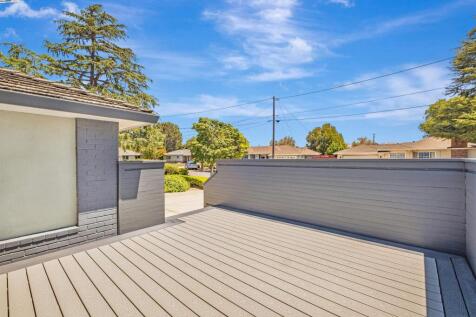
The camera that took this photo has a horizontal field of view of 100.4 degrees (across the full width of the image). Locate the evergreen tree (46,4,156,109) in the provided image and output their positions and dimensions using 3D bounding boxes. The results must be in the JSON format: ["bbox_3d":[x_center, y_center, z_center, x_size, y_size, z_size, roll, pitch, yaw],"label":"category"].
[{"bbox_3d":[-15.600,-7.700,22.000,12.300,18.700,12.300,0,0,0],"label":"evergreen tree"}]

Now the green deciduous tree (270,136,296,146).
[{"bbox_3d":[13.800,-2.350,60.000,8.000,8.600,8.000,0,0,0],"label":"green deciduous tree"}]

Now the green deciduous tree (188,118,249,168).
[{"bbox_3d":[-1.950,-1.190,20.000,5.800,5.700,5.600,0,0,0],"label":"green deciduous tree"}]

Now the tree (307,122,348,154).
[{"bbox_3d":[20.500,-3.250,46.000,9.200,10.200,9.200,0,0,0],"label":"tree"}]

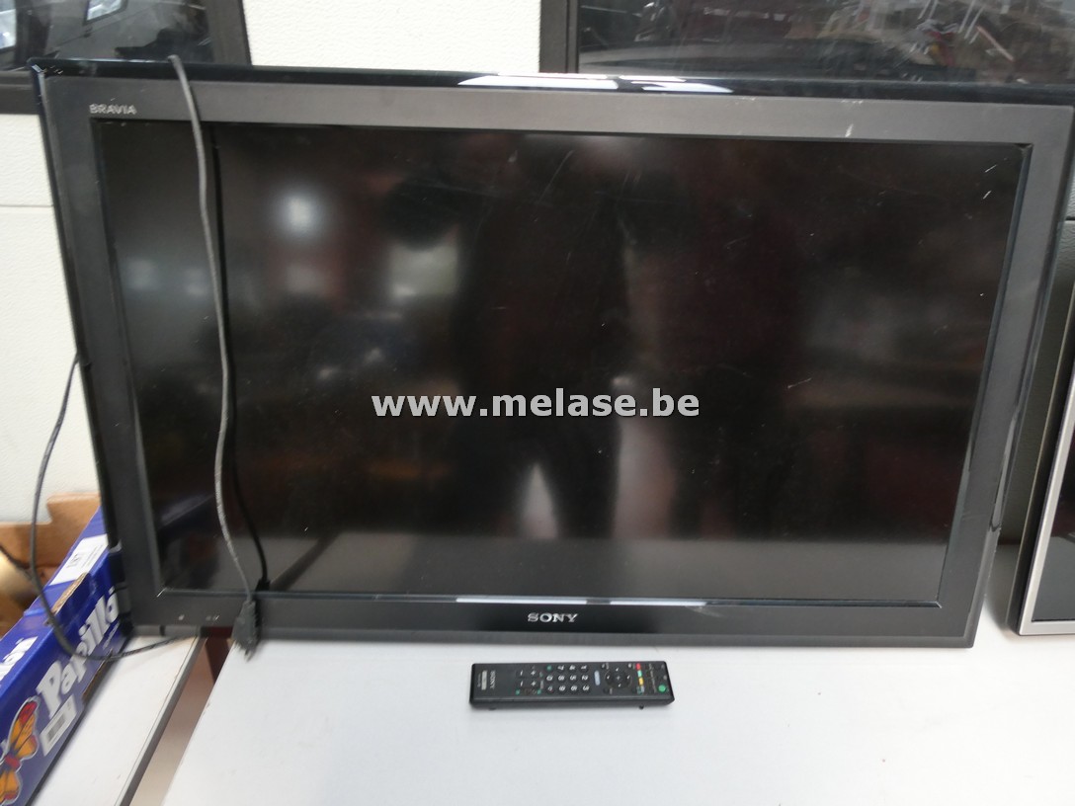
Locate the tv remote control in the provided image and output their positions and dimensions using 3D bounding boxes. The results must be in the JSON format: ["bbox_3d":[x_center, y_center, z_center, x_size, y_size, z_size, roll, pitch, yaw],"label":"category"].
[{"bbox_3d":[0.034,0.285,0.743,0.199,0.020,0.050,0,22,-3],"label":"tv remote control"}]

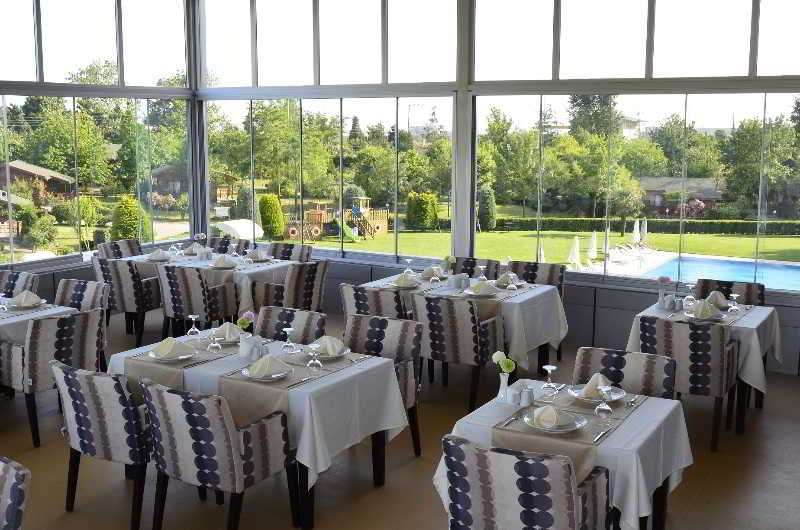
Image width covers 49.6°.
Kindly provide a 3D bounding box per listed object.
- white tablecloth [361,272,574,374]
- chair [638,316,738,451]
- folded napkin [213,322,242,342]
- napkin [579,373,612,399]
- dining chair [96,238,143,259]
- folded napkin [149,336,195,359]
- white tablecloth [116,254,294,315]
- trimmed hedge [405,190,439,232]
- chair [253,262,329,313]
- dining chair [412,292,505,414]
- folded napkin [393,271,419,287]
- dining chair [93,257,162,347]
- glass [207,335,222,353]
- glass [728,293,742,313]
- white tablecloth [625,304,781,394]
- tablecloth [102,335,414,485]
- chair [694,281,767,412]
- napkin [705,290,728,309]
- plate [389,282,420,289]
[{"bbox_3d":[0.487,0.434,7.339,1.580,0.530,0.920,6,11,31],"label":"white tablecloth"},{"bbox_3d":[1.972,0.740,5.945,0.570,0.860,0.570,6,11,31],"label":"chair"},{"bbox_3d":[-1.062,0.410,5.379,0.180,0.110,0.140,6,11,31],"label":"folded napkin"},{"bbox_3d":[0.974,0.580,4.260,0.160,0.110,0.140,5,10,30],"label":"napkin"},{"bbox_3d":[-2.730,0.198,9.064,0.610,0.870,0.550,5,10,30],"label":"dining chair"},{"bbox_3d":[-1.318,0.462,5.003,0.220,0.100,0.180,5,10,30],"label":"folded napkin"},{"bbox_3d":[-1.893,0.155,8.580,1.780,0.440,0.960,5,10,30],"label":"white tablecloth"},{"bbox_3d":[1.616,-4.058,65.000,2.500,3.000,2.400,0,9,0],"label":"trimmed hedge"},{"bbox_3d":[-1.068,0.374,8.151,0.570,0.860,0.570,6,11,31],"label":"chair"},{"bbox_3d":[0.458,0.606,6.675,0.550,0.840,0.600,5,10,30],"label":"dining chair"},{"bbox_3d":[0.046,0.114,7.177,0.200,0.100,0.160,5,10,30],"label":"folded napkin"},{"bbox_3d":[-2.624,0.311,8.631,0.560,0.840,0.600,5,10,30],"label":"dining chair"},{"bbox_3d":[-1.104,0.440,5.150,0.082,0.145,0.082,5,10,30],"label":"glass"},{"bbox_3d":[2.391,0.289,6.148,0.080,0.160,0.080,6,11,31],"label":"glass"},{"bbox_3d":[2.220,0.540,6.283,0.940,0.440,0.930,5,10,30],"label":"white tablecloth"},{"bbox_3d":[-0.867,0.759,5.037,1.520,0.460,0.890,5,10,30],"label":"tablecloth"},{"bbox_3d":[2.503,0.586,6.756,0.550,0.840,0.610,5,10,30],"label":"chair"},{"bbox_3d":[2.315,0.251,6.333,0.170,0.105,0.140,5,10,30],"label":"napkin"},{"bbox_3d":[0.038,0.174,7.215,0.280,0.025,0.280,0,9,0],"label":"plate"}]

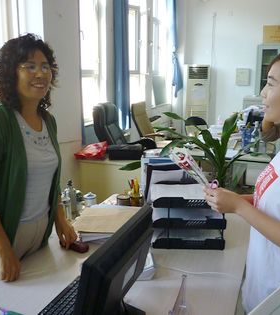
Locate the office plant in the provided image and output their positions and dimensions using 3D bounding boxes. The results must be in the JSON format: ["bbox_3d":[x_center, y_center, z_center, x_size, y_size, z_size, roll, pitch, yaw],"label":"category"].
[{"bbox_3d":[0.304,0.010,2.202,0.770,0.580,0.620,0,13,0],"label":"office plant"}]

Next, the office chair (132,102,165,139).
[{"bbox_3d":[0.248,-0.318,5.630,0.660,1.130,0.620,6,15,23],"label":"office chair"}]

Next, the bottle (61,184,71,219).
[{"bbox_3d":[-0.415,0.252,1.962,0.062,0.220,0.062,0,13,0],"label":"bottle"}]

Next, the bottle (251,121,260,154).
[{"bbox_3d":[1.172,-0.187,3.574,0.090,0.330,0.090,0,13,0],"label":"bottle"}]

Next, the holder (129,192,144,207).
[{"bbox_3d":[-0.021,0.275,2.152,0.088,0.088,0.088,0,13,0],"label":"holder"}]

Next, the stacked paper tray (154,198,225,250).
[{"bbox_3d":[0.229,0.280,1.756,0.330,0.262,0.250,-1,13,-2],"label":"stacked paper tray"}]

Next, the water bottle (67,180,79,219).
[{"bbox_3d":[-0.388,0.233,2.019,0.066,0.230,0.066,0,13,0],"label":"water bottle"}]

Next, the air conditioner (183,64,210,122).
[{"bbox_3d":[1.208,-1.096,7.603,0.500,1.730,0.310,-2,14,-8],"label":"air conditioner"}]

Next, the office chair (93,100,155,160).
[{"bbox_3d":[-0.217,-0.240,5.237,0.700,1.160,0.660,6,15,23],"label":"office chair"}]

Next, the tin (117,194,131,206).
[{"bbox_3d":[-0.101,0.281,2.154,0.086,0.075,0.086,0,13,0],"label":"tin"}]

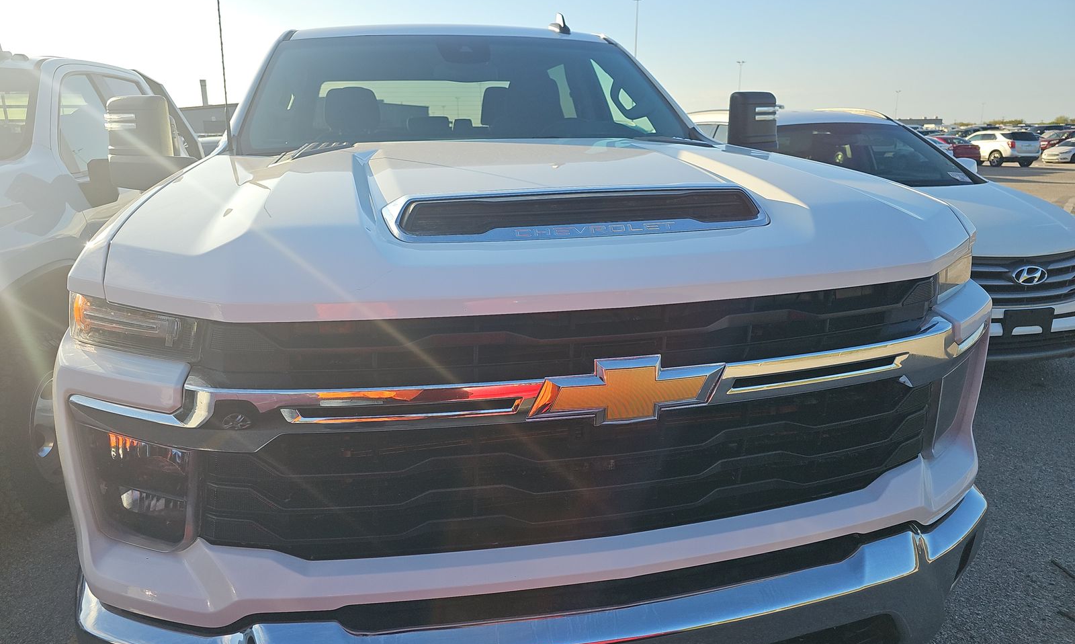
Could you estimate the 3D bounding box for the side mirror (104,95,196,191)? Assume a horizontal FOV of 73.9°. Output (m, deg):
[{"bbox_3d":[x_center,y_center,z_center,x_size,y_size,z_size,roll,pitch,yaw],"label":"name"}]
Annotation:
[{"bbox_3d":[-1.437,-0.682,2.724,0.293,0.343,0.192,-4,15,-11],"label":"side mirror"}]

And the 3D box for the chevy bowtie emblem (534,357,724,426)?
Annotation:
[{"bbox_3d":[0.139,0.103,1.140,0.328,0.111,0.040,-4,15,-11],"label":"chevy bowtie emblem"}]

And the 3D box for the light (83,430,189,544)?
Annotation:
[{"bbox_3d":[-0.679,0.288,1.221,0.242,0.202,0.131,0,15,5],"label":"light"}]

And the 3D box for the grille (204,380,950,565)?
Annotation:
[{"bbox_3d":[0.125,0.238,1.258,1.404,0.263,0.182,-4,15,-11],"label":"grille"}]

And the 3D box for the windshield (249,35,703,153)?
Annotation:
[{"bbox_3d":[-0.279,-0.931,2.899,1.656,0.141,0.929,-4,48,-11],"label":"windshield"}]

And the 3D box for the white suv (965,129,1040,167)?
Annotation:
[{"bbox_3d":[22.693,-8.707,35.810,1.842,1.684,4.770,-4,15,-11],"label":"white suv"}]

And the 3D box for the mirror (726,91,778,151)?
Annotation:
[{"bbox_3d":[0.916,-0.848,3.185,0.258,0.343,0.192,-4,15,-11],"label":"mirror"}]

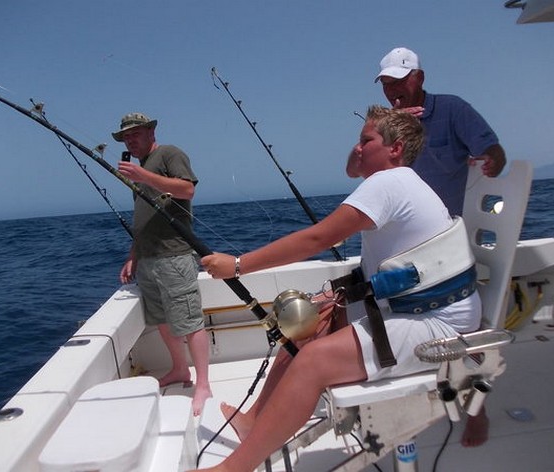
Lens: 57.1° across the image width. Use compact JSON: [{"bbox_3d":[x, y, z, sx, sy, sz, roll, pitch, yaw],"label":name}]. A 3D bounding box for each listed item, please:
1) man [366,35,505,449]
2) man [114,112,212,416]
[{"bbox_3d":[0.713,0.044,2.380,0.660,1.770,0.480,0,5,43],"label":"man"},{"bbox_3d":[-0.700,0.132,3.130,0.540,1.750,0.500,-1,5,38],"label":"man"}]

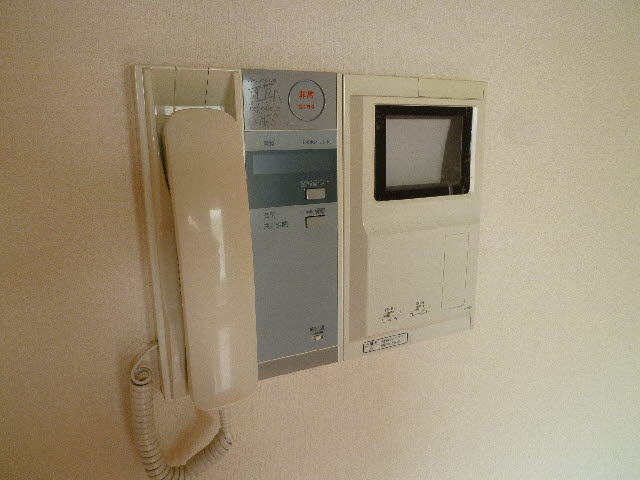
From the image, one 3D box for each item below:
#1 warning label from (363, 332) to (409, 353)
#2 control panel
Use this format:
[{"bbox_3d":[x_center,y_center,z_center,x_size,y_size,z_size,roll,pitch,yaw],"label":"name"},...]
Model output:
[{"bbox_3d":[0.061,0.095,0.427,0.049,0.010,0.002,-6,13,-24],"label":"warning label"},{"bbox_3d":[-0.024,-0.009,0.378,0.076,0.242,0.024,-6,13,-24],"label":"control panel"}]

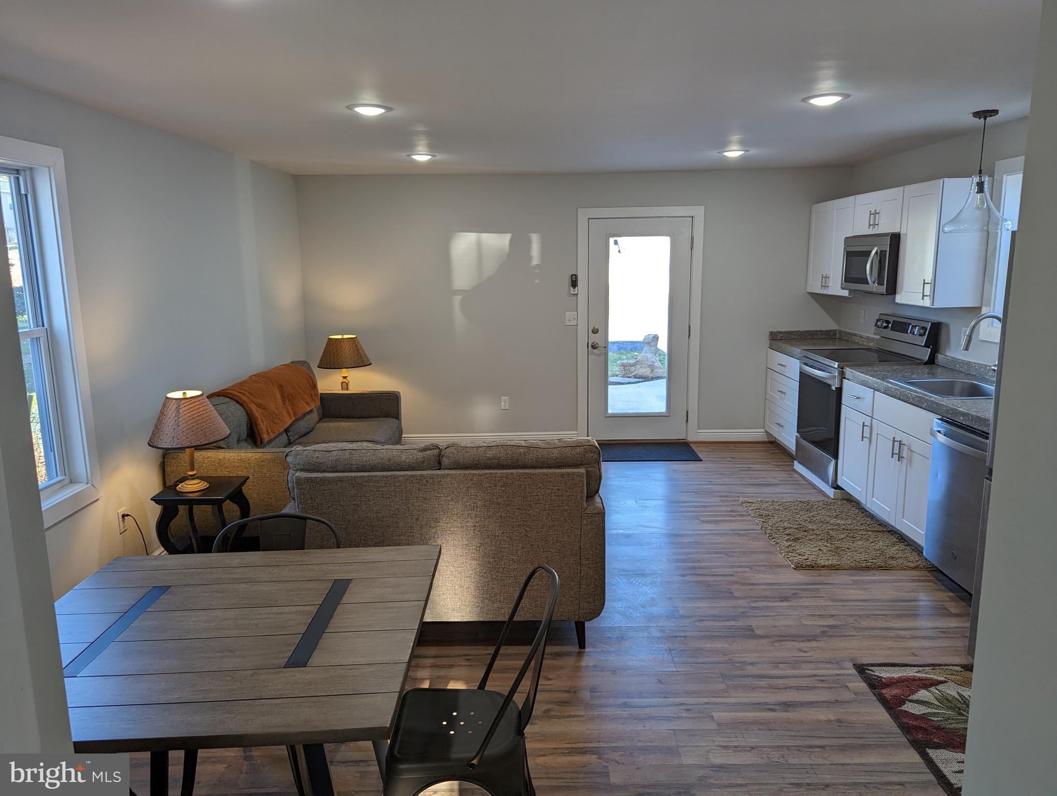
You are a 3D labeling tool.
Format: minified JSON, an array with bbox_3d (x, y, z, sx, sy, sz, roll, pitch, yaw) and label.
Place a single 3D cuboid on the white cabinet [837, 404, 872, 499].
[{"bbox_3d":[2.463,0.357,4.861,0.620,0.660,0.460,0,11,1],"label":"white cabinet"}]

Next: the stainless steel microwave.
[{"bbox_3d":[2.599,-0.977,5.307,0.410,0.410,0.757,-1,11,1],"label":"stainless steel microwave"}]

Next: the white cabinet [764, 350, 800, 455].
[{"bbox_3d":[2.497,0.035,6.337,0.620,0.830,0.855,-1,11,1],"label":"white cabinet"}]

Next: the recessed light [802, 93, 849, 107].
[{"bbox_3d":[1.426,-1.425,3.528,0.210,0.034,0.210,-1,11,1],"label":"recessed light"}]

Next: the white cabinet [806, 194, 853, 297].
[{"bbox_3d":[2.623,-1.231,6.016,0.330,0.745,0.885,0,11,1],"label":"white cabinet"}]

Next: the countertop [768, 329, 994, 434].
[{"bbox_3d":[2.457,-0.207,4.909,0.645,0.170,3.445,0,11,1],"label":"countertop"}]

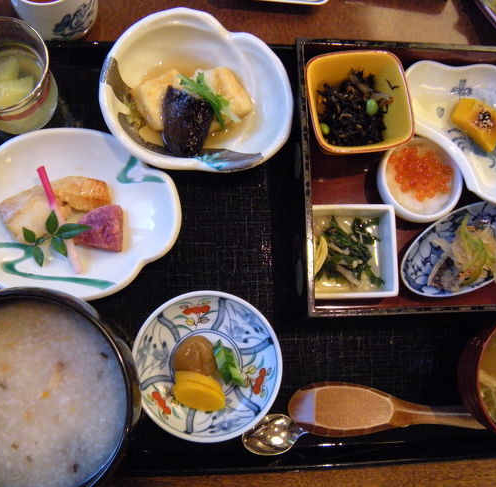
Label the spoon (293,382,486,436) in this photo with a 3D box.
[{"bbox_3d":[0.121,0.140,0.535,0.183,0.026,0.042,7,80,-6],"label":"spoon"}]

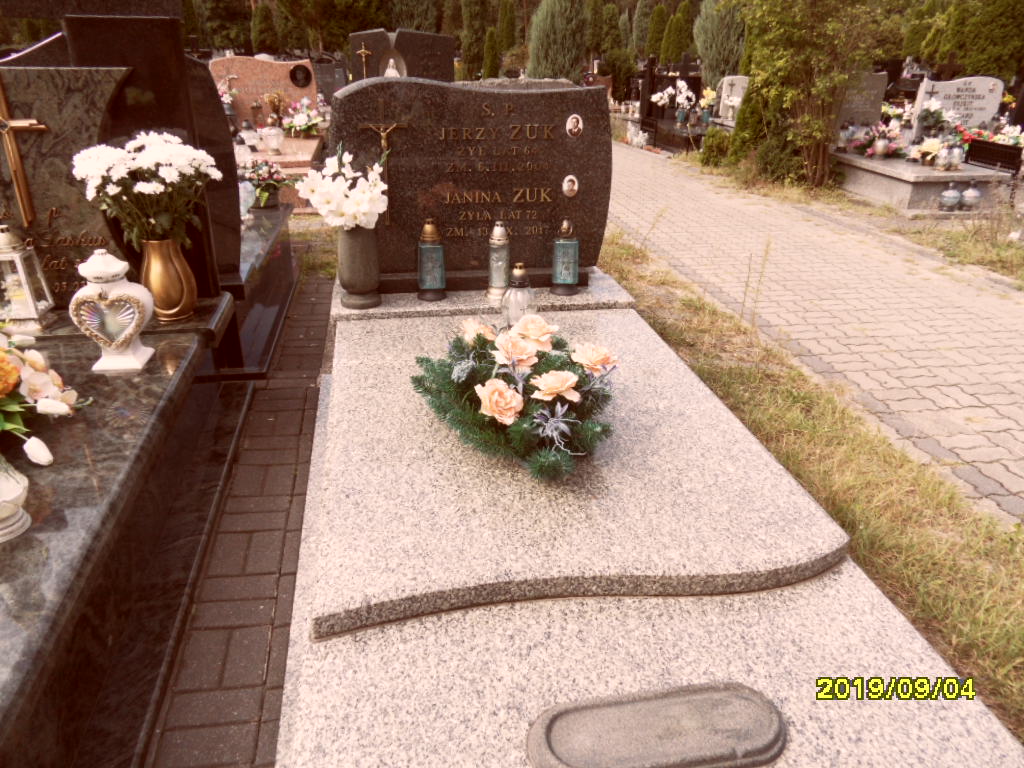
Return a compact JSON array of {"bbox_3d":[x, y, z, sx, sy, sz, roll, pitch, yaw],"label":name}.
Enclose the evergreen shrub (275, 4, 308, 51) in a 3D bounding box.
[{"bbox_3d":[-6.727,-10.343,21.846,0.949,2.359,0.949,-4,26,-10],"label":"evergreen shrub"}]

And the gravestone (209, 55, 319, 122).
[{"bbox_3d":[-2.522,-2.987,7.301,1.006,0.688,0.100,-4,27,-10],"label":"gravestone"}]

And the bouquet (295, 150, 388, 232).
[{"bbox_3d":[-0.616,-0.702,2.583,0.310,0.271,0.280,-4,26,-10],"label":"bouquet"}]

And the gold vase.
[{"bbox_3d":[-1.183,-0.351,2.428,0.175,0.261,0.175,-4,27,-10],"label":"gold vase"}]

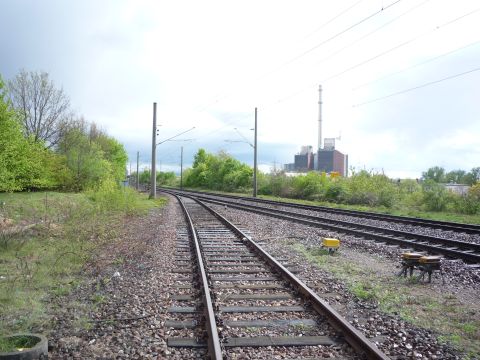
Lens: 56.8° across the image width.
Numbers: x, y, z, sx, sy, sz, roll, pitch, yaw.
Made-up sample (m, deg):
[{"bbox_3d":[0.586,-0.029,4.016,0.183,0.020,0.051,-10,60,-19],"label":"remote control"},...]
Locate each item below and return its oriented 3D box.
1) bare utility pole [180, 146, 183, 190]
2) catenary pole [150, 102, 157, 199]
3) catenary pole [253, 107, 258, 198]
[{"bbox_3d":[-12.958,-2.544,98.964,0.360,9.862,0.360,1,0,-18],"label":"bare utility pole"},{"bbox_3d":[-8.798,-3.002,45.264,0.460,9.822,0.460,1,0,-15],"label":"catenary pole"},{"bbox_3d":[1.653,-2.944,47.464,0.360,9.849,0.360,1,0,-15],"label":"catenary pole"}]

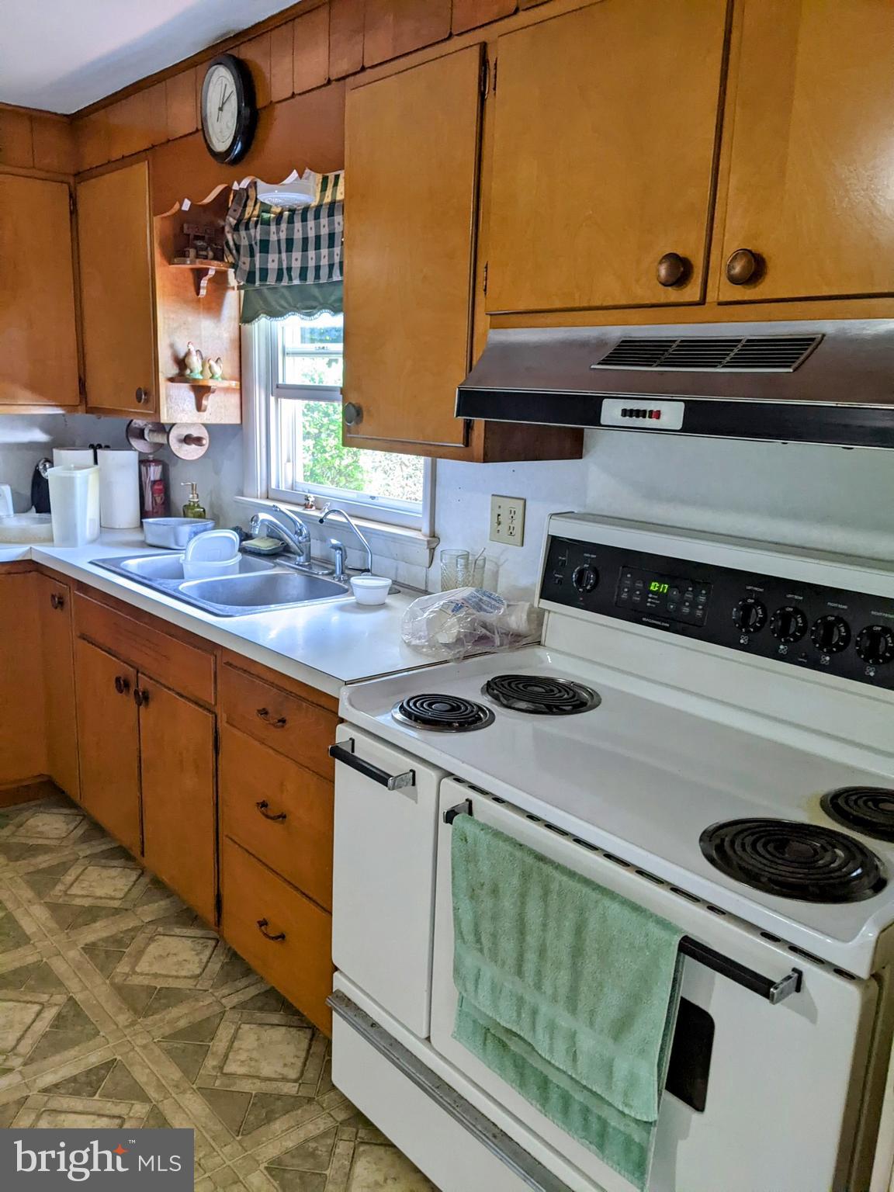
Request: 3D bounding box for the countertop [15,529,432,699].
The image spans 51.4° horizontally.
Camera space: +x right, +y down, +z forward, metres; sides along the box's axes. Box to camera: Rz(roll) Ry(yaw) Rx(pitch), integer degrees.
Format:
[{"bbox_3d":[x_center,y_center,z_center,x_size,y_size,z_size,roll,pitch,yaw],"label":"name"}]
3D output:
[{"bbox_3d":[-0.780,-0.072,2.800,0.759,0.040,2.400,-9,17,-41],"label":"countertop"}]

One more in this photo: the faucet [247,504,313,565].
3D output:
[{"bbox_3d":[-0.502,-0.185,2.841,0.060,0.185,0.235,12,16,38],"label":"faucet"}]

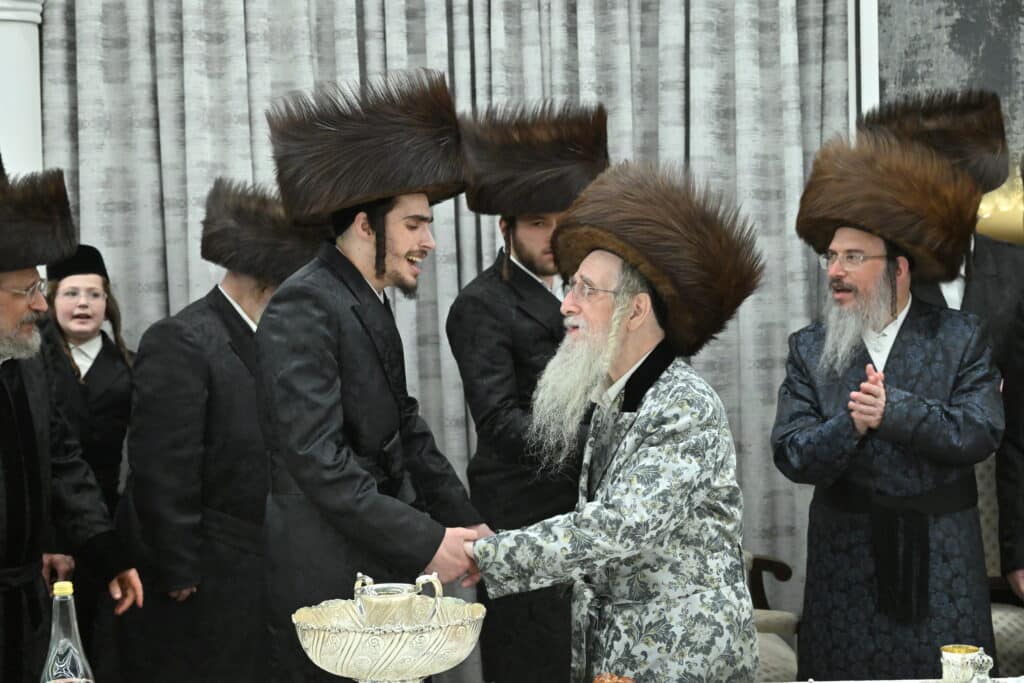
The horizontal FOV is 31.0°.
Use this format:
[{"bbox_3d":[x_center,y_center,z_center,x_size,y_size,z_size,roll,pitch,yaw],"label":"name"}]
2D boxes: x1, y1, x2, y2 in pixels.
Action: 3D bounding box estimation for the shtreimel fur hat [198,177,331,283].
[{"bbox_3d":[-0.615,-0.281,4.850,0.370,0.205,0.355,12,-1,-7],"label":"shtreimel fur hat"}]

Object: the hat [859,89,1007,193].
[{"bbox_3d":[1.097,-0.501,4.800,0.370,0.220,0.360,-12,4,-41],"label":"hat"}]

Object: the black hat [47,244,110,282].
[{"bbox_3d":[-1.090,-0.192,4.650,0.158,0.088,0.178,-1,-5,-21],"label":"black hat"}]

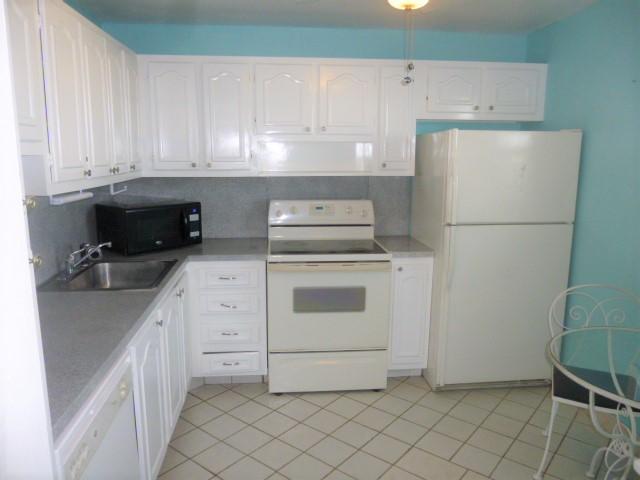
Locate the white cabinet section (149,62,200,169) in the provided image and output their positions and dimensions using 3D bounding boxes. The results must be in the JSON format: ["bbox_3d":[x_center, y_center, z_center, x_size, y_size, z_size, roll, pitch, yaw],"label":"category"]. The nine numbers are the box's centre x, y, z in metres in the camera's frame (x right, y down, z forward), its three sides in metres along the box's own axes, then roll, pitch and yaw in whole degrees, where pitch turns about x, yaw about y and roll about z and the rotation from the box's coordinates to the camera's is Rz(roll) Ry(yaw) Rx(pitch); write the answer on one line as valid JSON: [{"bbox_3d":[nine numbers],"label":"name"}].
[{"bbox_3d":[-0.946,-0.814,3.111,0.302,0.684,0.312,-1,11,-6],"label":"white cabinet section"}]

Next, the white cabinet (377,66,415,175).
[{"bbox_3d":[0.497,-0.820,3.236,0.272,0.720,0.348,-1,11,-6],"label":"white cabinet"}]

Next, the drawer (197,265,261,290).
[{"bbox_3d":[-0.572,0.188,3.033,0.365,0.145,0.470,-1,11,-5],"label":"drawer"}]

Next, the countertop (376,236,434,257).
[{"bbox_3d":[0.556,0.040,3.266,0.305,0.042,0.619,-1,11,-6],"label":"countertop"}]

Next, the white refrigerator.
[{"bbox_3d":[1.128,0.100,3.215,0.788,1.670,0.720,-1,11,-7],"label":"white refrigerator"}]

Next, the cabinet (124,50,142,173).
[{"bbox_3d":[-1.249,-0.742,2.723,0.318,0.720,0.310,-1,11,-6],"label":"cabinet"}]

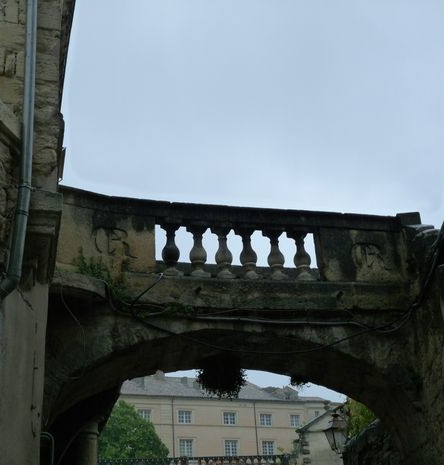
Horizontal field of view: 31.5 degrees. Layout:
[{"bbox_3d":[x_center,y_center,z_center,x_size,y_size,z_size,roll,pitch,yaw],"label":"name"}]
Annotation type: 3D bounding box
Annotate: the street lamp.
[{"bbox_3d":[2.246,3.908,15.300,0.405,0.770,0.405,4,-24,-16],"label":"street lamp"}]

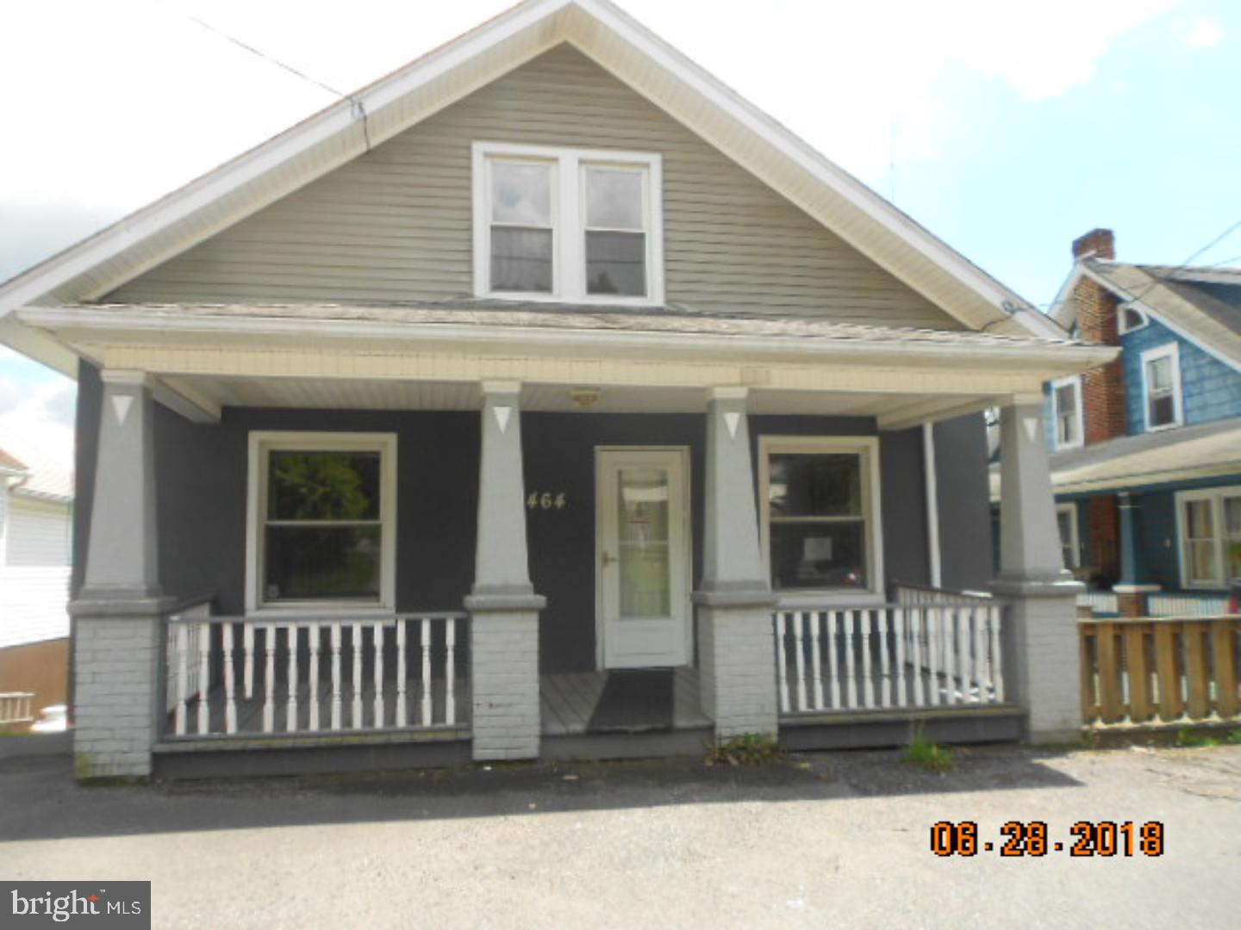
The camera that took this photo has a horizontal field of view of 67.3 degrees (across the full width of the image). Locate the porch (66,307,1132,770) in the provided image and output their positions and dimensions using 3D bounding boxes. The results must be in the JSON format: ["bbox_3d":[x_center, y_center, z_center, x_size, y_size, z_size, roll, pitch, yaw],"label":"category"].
[{"bbox_3d":[-0.171,0.328,7.301,7.200,3.348,2.729,0,-5,-11],"label":"porch"}]

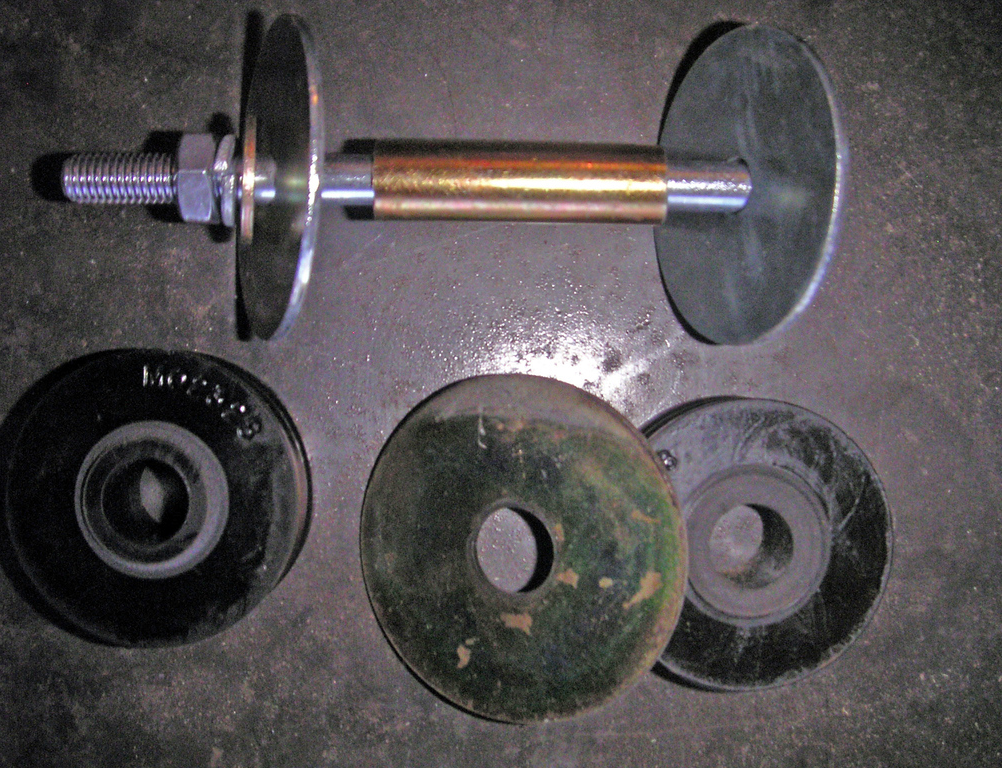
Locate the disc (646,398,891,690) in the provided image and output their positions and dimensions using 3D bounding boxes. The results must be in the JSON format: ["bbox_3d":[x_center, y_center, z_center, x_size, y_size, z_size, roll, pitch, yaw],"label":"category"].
[{"bbox_3d":[0.061,0.040,0.284,0.073,0.029,0.073,0,90,-1],"label":"disc"}]

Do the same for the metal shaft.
[{"bbox_3d":[-0.018,-0.048,0.262,0.170,0.021,0.021,0,90,-1],"label":"metal shaft"}]

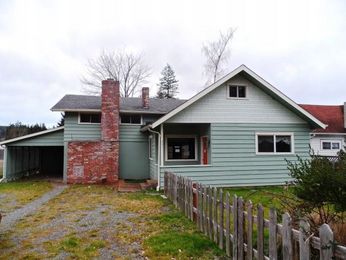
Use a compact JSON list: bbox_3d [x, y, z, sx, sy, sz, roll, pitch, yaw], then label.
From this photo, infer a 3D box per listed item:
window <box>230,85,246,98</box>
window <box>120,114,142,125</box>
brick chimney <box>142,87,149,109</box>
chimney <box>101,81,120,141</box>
[{"bbox_3d":[3.049,-1.832,11.443,0.952,0.690,0.120,1,-3,-13],"label":"window"},{"bbox_3d":[-2.430,-0.616,14.081,1.267,0.633,0.120,1,-3,-13],"label":"window"},{"bbox_3d":[-1.671,-1.910,14.618,0.384,1.302,0.400,1,-3,-13],"label":"brick chimney"},{"bbox_3d":[-3.515,-1.102,13.597,0.946,3.431,0.700,1,-3,-13],"label":"chimney"}]

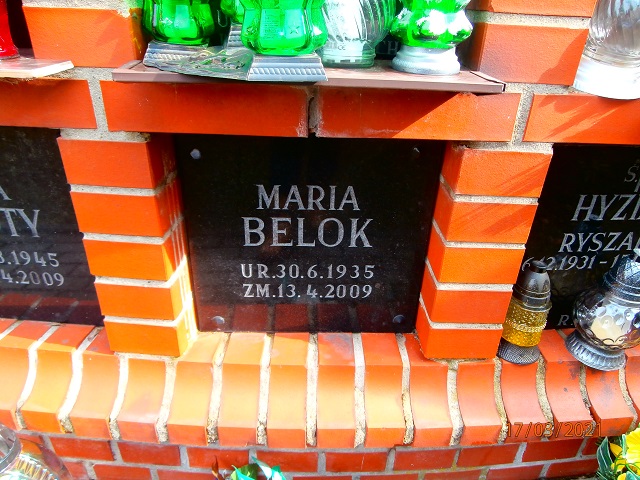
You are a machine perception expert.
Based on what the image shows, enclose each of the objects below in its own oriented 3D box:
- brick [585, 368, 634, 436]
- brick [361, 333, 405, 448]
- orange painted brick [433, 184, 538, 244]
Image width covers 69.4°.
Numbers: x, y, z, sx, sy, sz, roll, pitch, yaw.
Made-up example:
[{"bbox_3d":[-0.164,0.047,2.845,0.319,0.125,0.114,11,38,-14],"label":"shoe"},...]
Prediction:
[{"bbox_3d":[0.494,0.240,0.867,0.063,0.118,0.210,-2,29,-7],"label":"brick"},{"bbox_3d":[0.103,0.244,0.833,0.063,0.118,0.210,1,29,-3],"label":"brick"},{"bbox_3d":[0.248,-0.052,0.721,0.118,0.063,0.115,1,29,-2],"label":"orange painted brick"}]

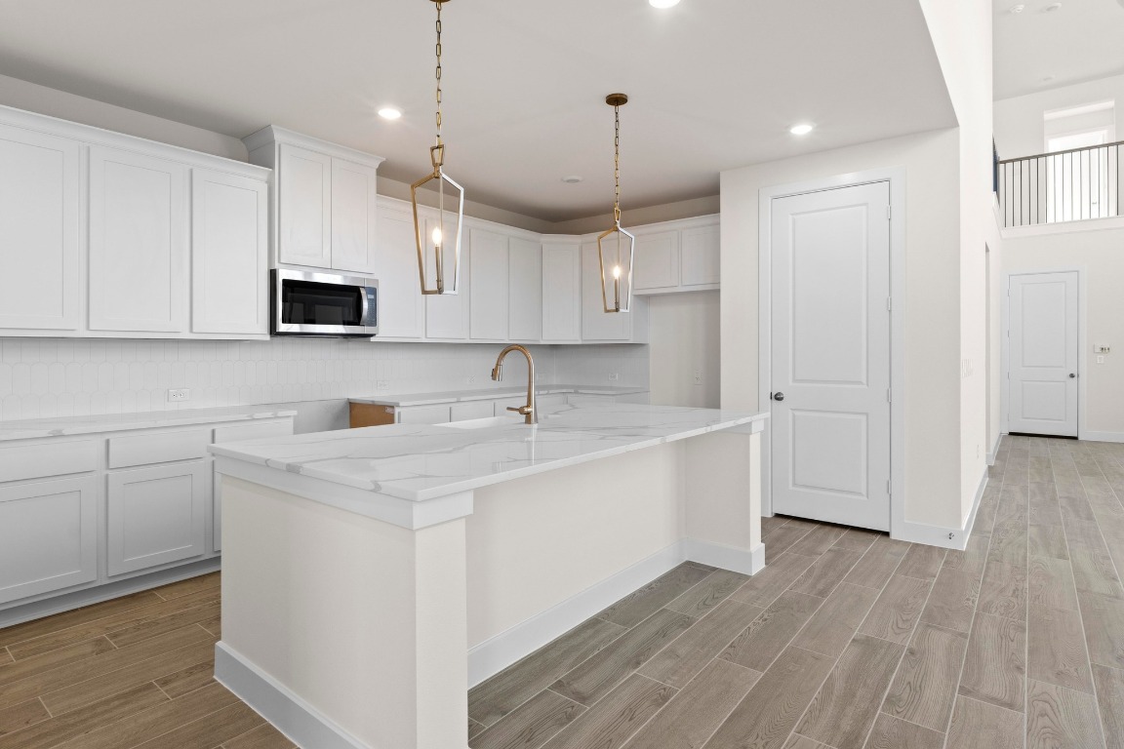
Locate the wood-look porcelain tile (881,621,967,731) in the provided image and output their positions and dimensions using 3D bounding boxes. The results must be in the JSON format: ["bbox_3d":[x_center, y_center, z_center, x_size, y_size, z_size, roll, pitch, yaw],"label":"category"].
[{"bbox_3d":[1.498,1.194,2.409,0.199,0.010,0.904,2,3,38],"label":"wood-look porcelain tile"}]

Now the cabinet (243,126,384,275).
[{"bbox_3d":[-1.755,-1.170,4.254,0.448,0.913,0.850,1,2,38],"label":"cabinet"}]

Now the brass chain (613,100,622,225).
[{"bbox_3d":[0.315,-1.216,3.414,0.038,0.687,0.038,2,3,38],"label":"brass chain"}]

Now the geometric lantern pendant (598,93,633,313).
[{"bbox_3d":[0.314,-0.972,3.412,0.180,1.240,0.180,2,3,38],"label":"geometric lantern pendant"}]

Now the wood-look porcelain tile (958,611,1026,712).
[{"bbox_3d":[1.845,1.192,2.519,0.200,0.010,0.904,2,3,38],"label":"wood-look porcelain tile"}]

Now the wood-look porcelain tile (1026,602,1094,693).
[{"bbox_3d":[2.164,1.175,2.595,0.201,0.010,0.901,1,2,38],"label":"wood-look porcelain tile"}]

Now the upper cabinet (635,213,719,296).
[{"bbox_3d":[1.167,-1.080,5.532,0.990,0.643,0.350,1,2,38],"label":"upper cabinet"}]

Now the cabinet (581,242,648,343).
[{"bbox_3d":[0.542,-0.852,6.038,0.608,1.093,0.335,1,2,38],"label":"cabinet"}]

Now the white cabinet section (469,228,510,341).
[{"bbox_3d":[-0.798,-0.802,5.533,0.330,1.005,0.499,1,2,38],"label":"white cabinet section"}]

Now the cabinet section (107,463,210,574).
[{"bbox_3d":[-2.351,0.746,3.314,0.550,0.522,0.452,1,2,38],"label":"cabinet section"}]

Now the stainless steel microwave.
[{"bbox_3d":[-1.756,-0.487,4.232,0.430,0.417,0.757,2,3,38],"label":"stainless steel microwave"}]

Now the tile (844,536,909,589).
[{"bbox_3d":[1.918,1.148,3.598,0.195,0.010,0.904,2,3,38],"label":"tile"}]

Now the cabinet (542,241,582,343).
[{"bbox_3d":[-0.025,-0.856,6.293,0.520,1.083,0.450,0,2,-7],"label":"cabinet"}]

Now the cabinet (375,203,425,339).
[{"bbox_3d":[-1.401,-0.783,4.766,0.355,1.042,0.496,2,3,38],"label":"cabinet"}]

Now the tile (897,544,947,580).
[{"bbox_3d":[2.211,1.140,3.631,0.201,0.010,0.773,1,2,38],"label":"tile"}]

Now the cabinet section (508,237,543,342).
[{"bbox_3d":[-0.488,-0.820,5.926,0.330,1.007,0.502,1,2,38],"label":"cabinet section"}]

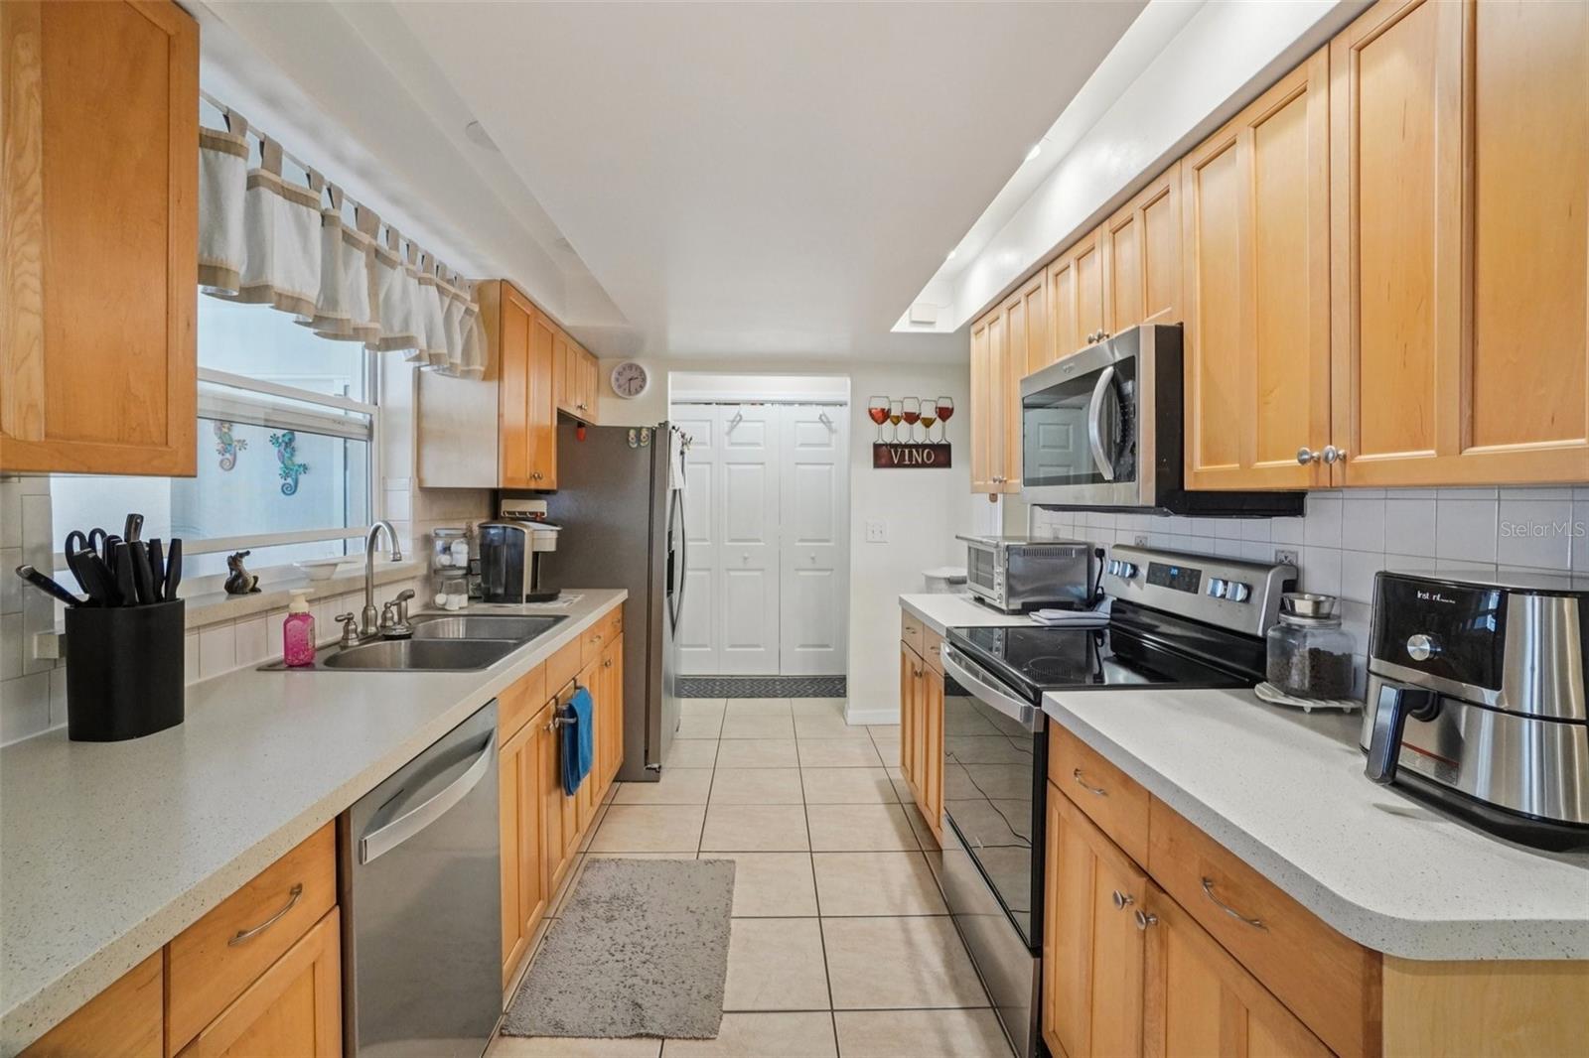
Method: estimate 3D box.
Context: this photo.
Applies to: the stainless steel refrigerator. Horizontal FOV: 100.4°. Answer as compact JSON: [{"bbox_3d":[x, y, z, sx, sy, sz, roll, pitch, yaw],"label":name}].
[{"bbox_3d":[-1.008,0.342,3.540,0.830,1.720,0.850,0,2,-2],"label":"stainless steel refrigerator"}]

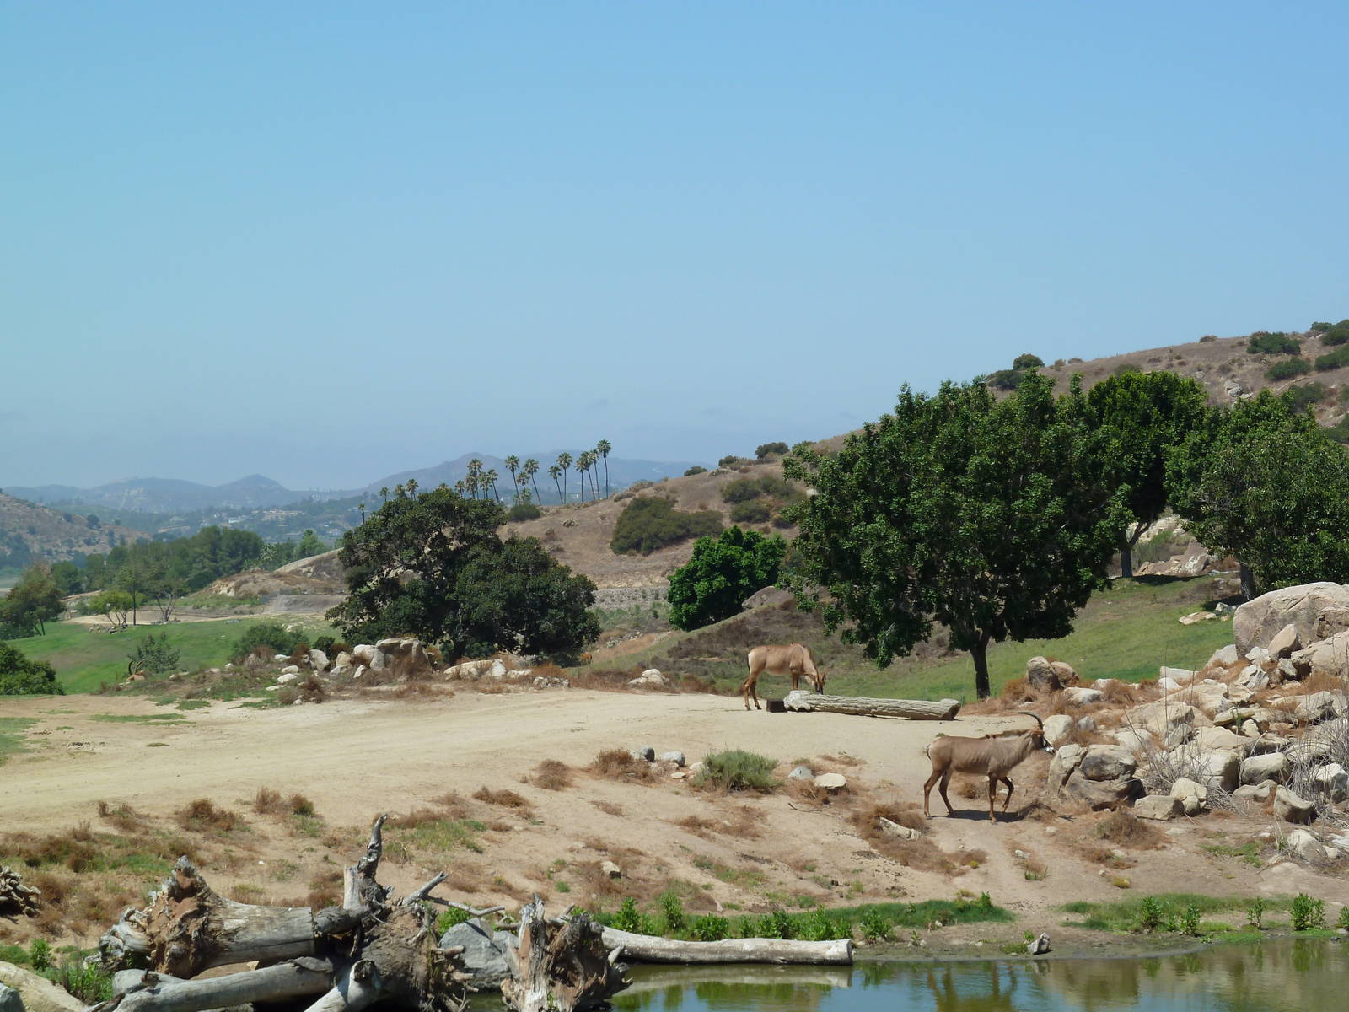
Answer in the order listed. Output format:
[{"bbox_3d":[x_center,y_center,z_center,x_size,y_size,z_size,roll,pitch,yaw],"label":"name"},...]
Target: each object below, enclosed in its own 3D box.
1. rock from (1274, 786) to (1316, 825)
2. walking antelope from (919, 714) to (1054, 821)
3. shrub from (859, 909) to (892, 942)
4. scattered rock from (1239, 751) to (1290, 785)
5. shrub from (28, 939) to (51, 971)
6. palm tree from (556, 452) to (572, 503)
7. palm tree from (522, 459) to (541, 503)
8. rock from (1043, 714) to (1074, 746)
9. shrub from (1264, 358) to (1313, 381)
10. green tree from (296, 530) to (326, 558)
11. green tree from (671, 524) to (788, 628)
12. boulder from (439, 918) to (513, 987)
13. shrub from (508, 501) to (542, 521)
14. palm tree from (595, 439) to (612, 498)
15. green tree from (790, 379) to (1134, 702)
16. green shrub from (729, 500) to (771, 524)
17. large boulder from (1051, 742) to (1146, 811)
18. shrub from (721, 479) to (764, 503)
[{"bbox_3d":[10.067,4.858,52.500,0.684,0.633,0.616,0,0,0],"label":"rock"},{"bbox_3d":[5.089,4.242,52.500,2.120,1.796,0.500,0,0,17],"label":"walking antelope"},{"bbox_3d":[2.632,5.485,42.300,0.427,0.427,0.400,0,0,0],"label":"shrub"},{"bbox_3d":[10.008,4.437,54.800,0.860,0.580,0.700,0,0,0],"label":"scattered rock"},{"bbox_3d":[-7.852,5.552,40.000,0.287,0.404,0.287,0,0,0],"label":"shrub"},{"bbox_3d":[-16.604,-3.912,490.000,2.500,8.600,2.500,0,0,0],"label":"palm tree"},{"bbox_3d":[-26.490,-4.389,600.000,3.519,8.621,3.519,0,0,0],"label":"palm tree"},{"bbox_3d":[7.126,4.164,60.000,0.586,0.606,0.528,0,0,0],"label":"rock"},{"bbox_3d":[43.653,-9.667,230.000,3.300,1.600,3.000,0,0,0],"label":"shrub"},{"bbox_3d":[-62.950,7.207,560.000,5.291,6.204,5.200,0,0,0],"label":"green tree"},{"bbox_3d":[1.810,2.616,110.000,4.086,3.835,4.000,0,0,0],"label":"green tree"},{"bbox_3d":[-2.523,5.712,41.300,1.000,0.890,0.800,0,0,0],"label":"boulder"},{"bbox_3d":[-13.880,0.489,300.000,3.200,1.900,2.900,0,0,0],"label":"shrub"},{"bbox_3d":[-14.956,-7.644,680.000,3.400,12.600,3.400,0,0,0],"label":"palm tree"},{"bbox_3d":[6.686,0.715,77.000,8.179,7.778,7.770,0,0,0],"label":"green tree"},{"bbox_3d":[6.142,0.466,260.000,3.400,1.900,3.000,0,0,0],"label":"green shrub"},{"bbox_3d":[6.673,4.287,51.200,1.485,1.051,1.200,0,0,0],"label":"large boulder"},{"bbox_3d":[5.464,-1.186,260.000,3.389,1.948,3.050,0,0,0],"label":"shrub"}]

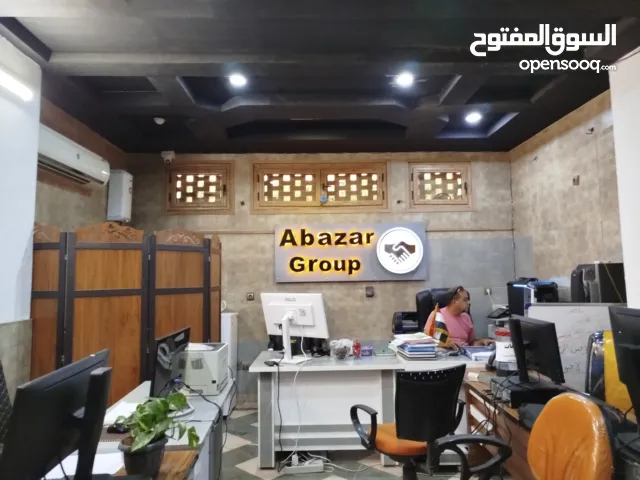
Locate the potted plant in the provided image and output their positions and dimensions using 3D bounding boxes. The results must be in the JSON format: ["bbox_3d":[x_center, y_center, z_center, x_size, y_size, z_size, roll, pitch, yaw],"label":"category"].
[{"bbox_3d":[-0.591,0.707,1.614,0.260,0.270,0.250,-1,-5,-1],"label":"potted plant"}]

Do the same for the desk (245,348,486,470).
[{"bbox_3d":[0.385,1.346,3.659,1.830,0.760,0.710,-1,-5,-1],"label":"desk"}]

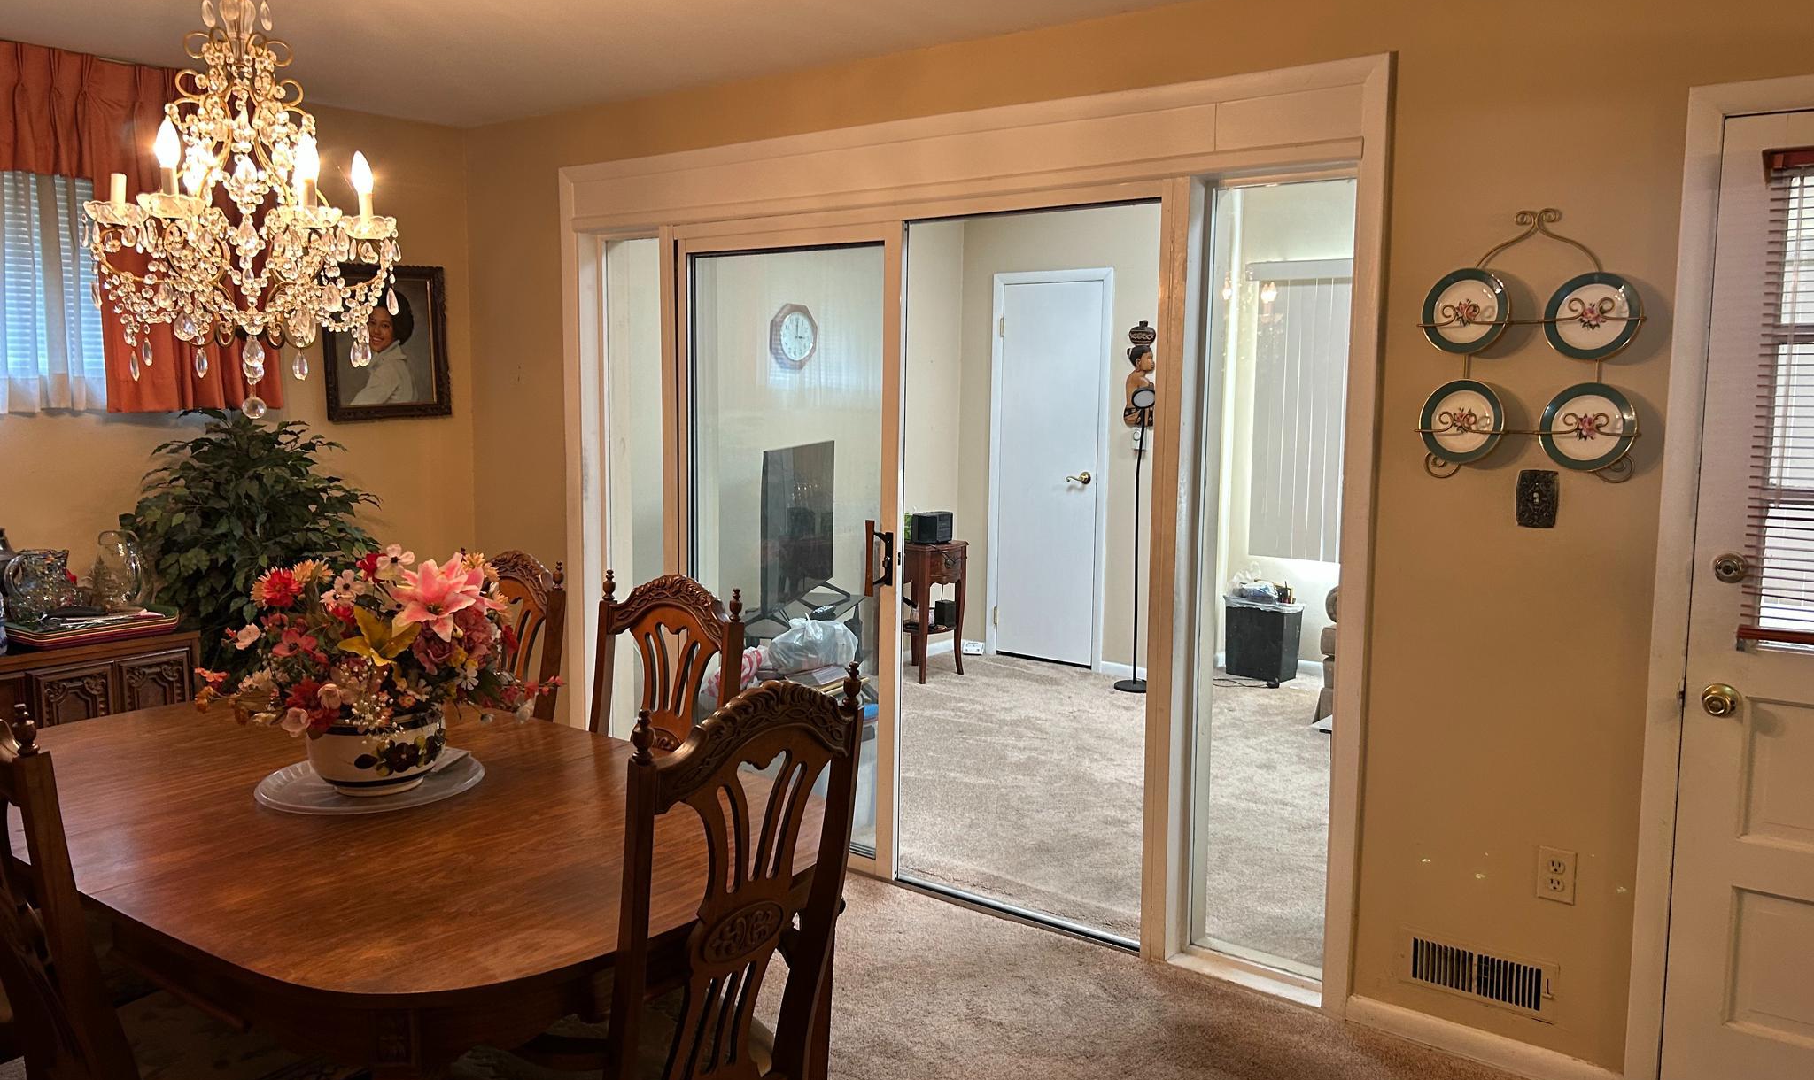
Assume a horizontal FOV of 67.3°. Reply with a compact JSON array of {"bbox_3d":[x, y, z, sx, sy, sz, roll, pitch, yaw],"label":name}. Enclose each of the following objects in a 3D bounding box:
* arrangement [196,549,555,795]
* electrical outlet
[{"bbox_3d":[-0.995,0.233,2.556,0.660,0.450,0.580,-2,7,-22],"label":"arrangement"},{"bbox_3d":[1.396,0.722,2.925,0.073,0.116,0.009,5,8,37],"label":"electrical outlet"}]

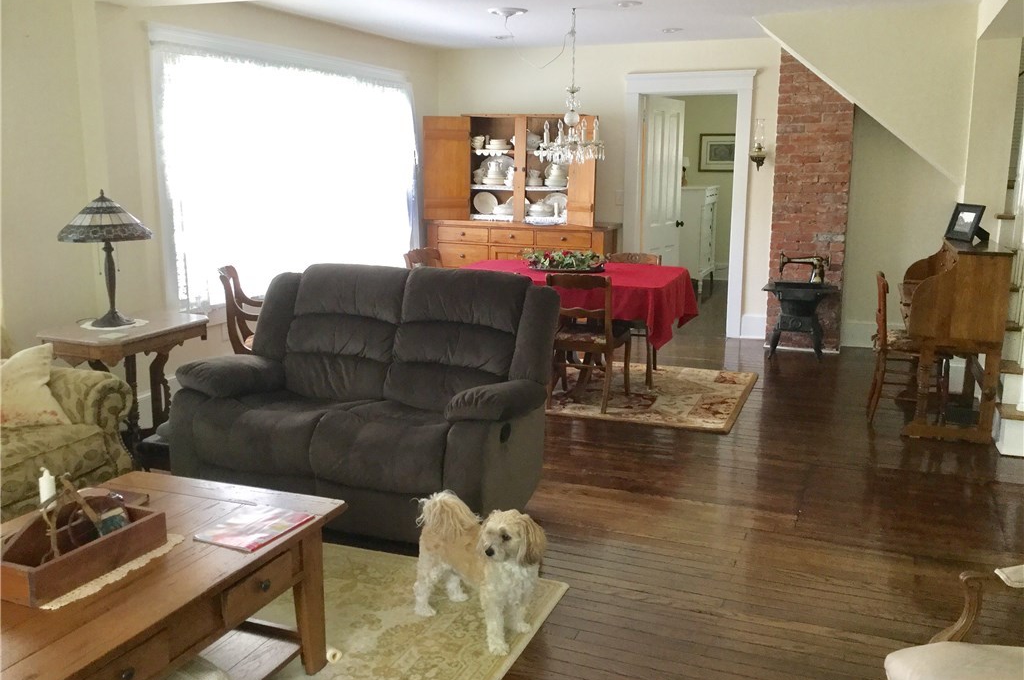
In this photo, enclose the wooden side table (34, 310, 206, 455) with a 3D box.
[{"bbox_3d":[-1.772,0.289,4.323,0.472,0.720,0.765,4,12,18],"label":"wooden side table"}]

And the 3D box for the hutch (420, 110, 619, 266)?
[{"bbox_3d":[0.086,-1.004,7.956,1.650,1.843,0.555,5,12,21],"label":"hutch"}]

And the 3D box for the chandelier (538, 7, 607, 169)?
[{"bbox_3d":[0.398,-1.706,6.187,0.443,1.009,0.443,0,11,0],"label":"chandelier"}]

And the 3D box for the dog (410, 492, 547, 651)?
[{"bbox_3d":[-0.108,0.727,2.956,0.450,0.398,0.203,11,15,42],"label":"dog"}]

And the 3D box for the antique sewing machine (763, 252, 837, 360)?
[{"bbox_3d":[2.197,-0.274,7.026,0.555,0.795,0.420,5,12,21],"label":"antique sewing machine"}]

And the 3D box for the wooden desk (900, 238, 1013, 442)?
[{"bbox_3d":[2.546,-0.040,5.359,0.503,1.027,0.957,5,12,22],"label":"wooden desk"}]

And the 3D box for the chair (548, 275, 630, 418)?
[{"bbox_3d":[0.467,-0.026,5.738,0.463,0.836,0.574,4,11,17],"label":"chair"}]

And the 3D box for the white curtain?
[{"bbox_3d":[-1.470,-1.269,6.912,0.101,1.712,3.242,5,12,22],"label":"white curtain"}]

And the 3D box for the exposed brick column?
[{"bbox_3d":[2.426,-1.123,7.424,0.594,2.386,0.292,5,12,22],"label":"exposed brick column"}]

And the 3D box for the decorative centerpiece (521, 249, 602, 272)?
[{"bbox_3d":[0.354,-0.544,6.207,0.593,0.132,0.315,5,12,21],"label":"decorative centerpiece"}]

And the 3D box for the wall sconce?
[{"bbox_3d":[1.971,-1.556,7.330,0.124,0.405,0.150,5,12,21],"label":"wall sconce"}]

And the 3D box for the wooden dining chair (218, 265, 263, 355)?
[{"bbox_3d":[-1.371,0.016,5.349,0.570,0.855,0.555,-2,12,-10],"label":"wooden dining chair"}]

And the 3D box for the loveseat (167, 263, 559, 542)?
[{"bbox_3d":[-0.646,0.220,3.995,1.496,0.995,0.922,5,12,22],"label":"loveseat"}]

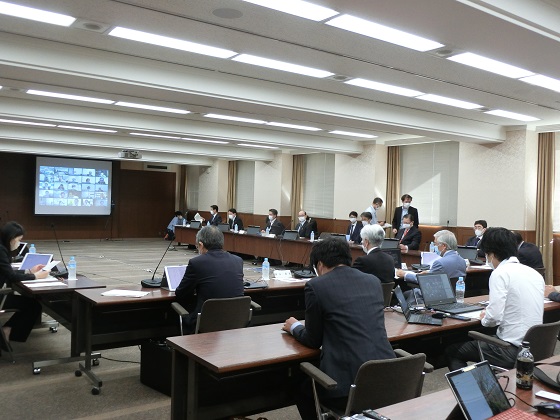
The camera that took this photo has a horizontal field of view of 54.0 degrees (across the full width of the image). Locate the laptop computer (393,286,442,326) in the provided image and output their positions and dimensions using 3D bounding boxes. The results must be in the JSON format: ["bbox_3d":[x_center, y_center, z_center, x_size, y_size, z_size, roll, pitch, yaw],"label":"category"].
[{"bbox_3d":[0.949,0.650,3.762,0.300,0.205,0.290,2,1,17],"label":"laptop computer"}]

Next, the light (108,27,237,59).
[{"bbox_3d":[-1.000,-1.629,5.332,1.260,0.070,0.260,1,1,-36],"label":"light"}]

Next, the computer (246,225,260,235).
[{"bbox_3d":[-0.657,0.494,13.692,0.280,0.235,0.340,1,1,-36],"label":"computer"}]

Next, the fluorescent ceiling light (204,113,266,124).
[{"bbox_3d":[-0.774,-1.645,9.838,1.170,0.070,0.294,1,1,-36],"label":"fluorescent ceiling light"}]

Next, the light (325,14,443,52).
[{"bbox_3d":[0.941,-1.539,4.799,1.250,0.060,0.270,1,1,-36],"label":"light"}]

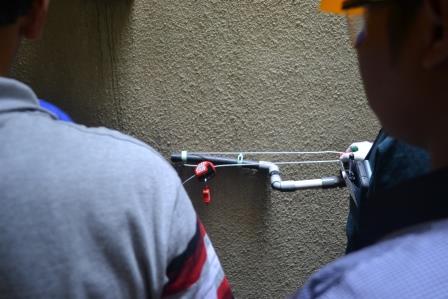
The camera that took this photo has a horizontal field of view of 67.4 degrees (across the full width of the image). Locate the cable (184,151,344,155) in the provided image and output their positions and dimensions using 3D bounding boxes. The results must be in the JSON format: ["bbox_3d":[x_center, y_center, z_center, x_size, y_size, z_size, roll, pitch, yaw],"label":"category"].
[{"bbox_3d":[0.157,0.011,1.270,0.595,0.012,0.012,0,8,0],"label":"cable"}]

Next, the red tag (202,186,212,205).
[{"bbox_3d":[-0.061,0.170,1.240,0.034,0.064,0.020,1,8,9],"label":"red tag"}]

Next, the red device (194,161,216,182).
[{"bbox_3d":[-0.068,0.081,1.240,0.076,0.076,0.045,3,9,19],"label":"red device"}]

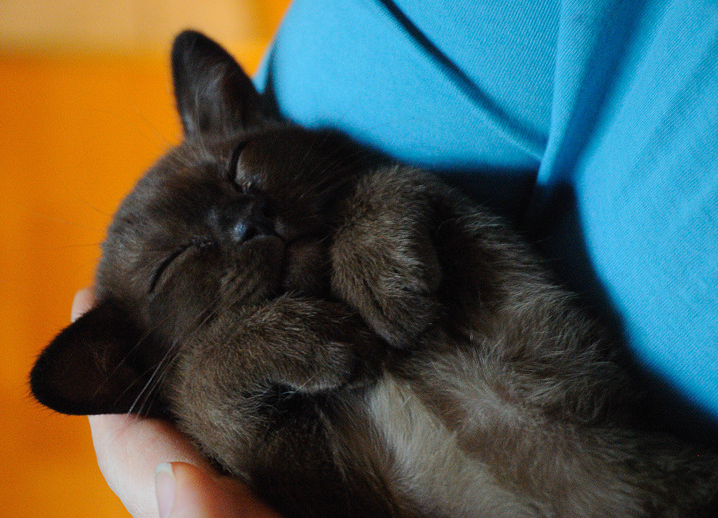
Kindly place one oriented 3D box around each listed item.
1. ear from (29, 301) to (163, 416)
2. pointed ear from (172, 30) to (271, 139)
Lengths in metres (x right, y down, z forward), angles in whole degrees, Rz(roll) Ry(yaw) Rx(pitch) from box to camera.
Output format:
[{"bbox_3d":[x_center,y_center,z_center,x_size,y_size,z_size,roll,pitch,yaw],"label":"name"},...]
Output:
[{"bbox_3d":[-0.074,0.031,0.630,0.032,0.034,0.016,-22,15,5],"label":"ear"},{"bbox_3d":[-0.041,-0.049,0.645,0.029,0.033,0.016,-14,-8,-25],"label":"pointed ear"}]

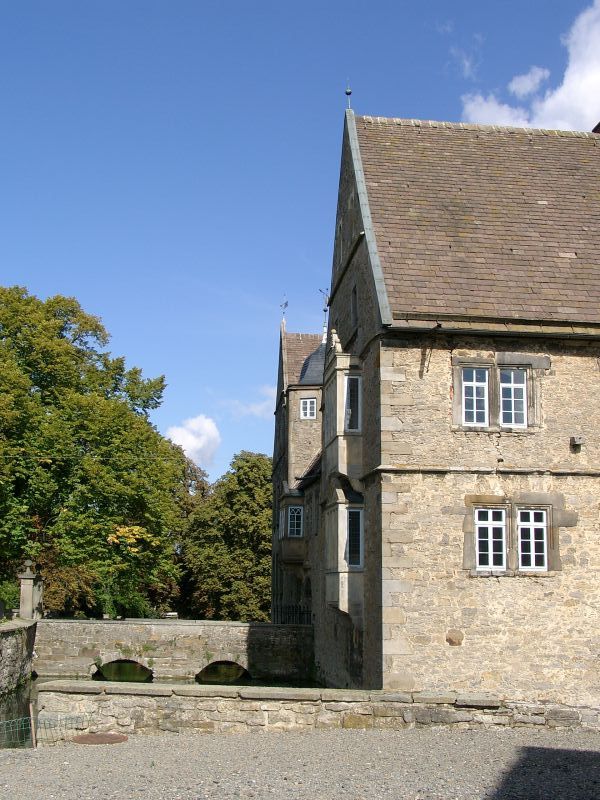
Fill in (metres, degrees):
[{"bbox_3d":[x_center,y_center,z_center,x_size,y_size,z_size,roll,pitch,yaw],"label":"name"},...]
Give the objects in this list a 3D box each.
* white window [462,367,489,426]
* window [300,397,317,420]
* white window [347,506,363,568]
[{"bbox_3d":[4.307,-0.070,23.851,0.671,1.475,0.150,1,-9,-7],"label":"white window"},{"bbox_3d":[0.415,0.458,46.088,0.742,0.973,0.150,1,-9,-7],"label":"window"},{"bbox_3d":[1.447,3.634,25.418,0.438,1.517,0.150,1,-9,-7],"label":"white window"}]

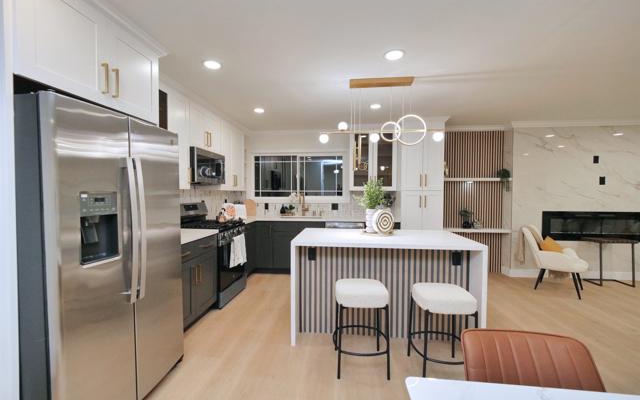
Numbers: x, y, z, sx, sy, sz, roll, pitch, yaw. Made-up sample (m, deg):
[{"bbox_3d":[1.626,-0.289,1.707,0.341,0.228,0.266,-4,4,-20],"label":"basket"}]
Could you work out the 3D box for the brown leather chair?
[{"bbox_3d":[0.753,0.930,0.745,0.470,0.830,0.560,0,2,6],"label":"brown leather chair"}]

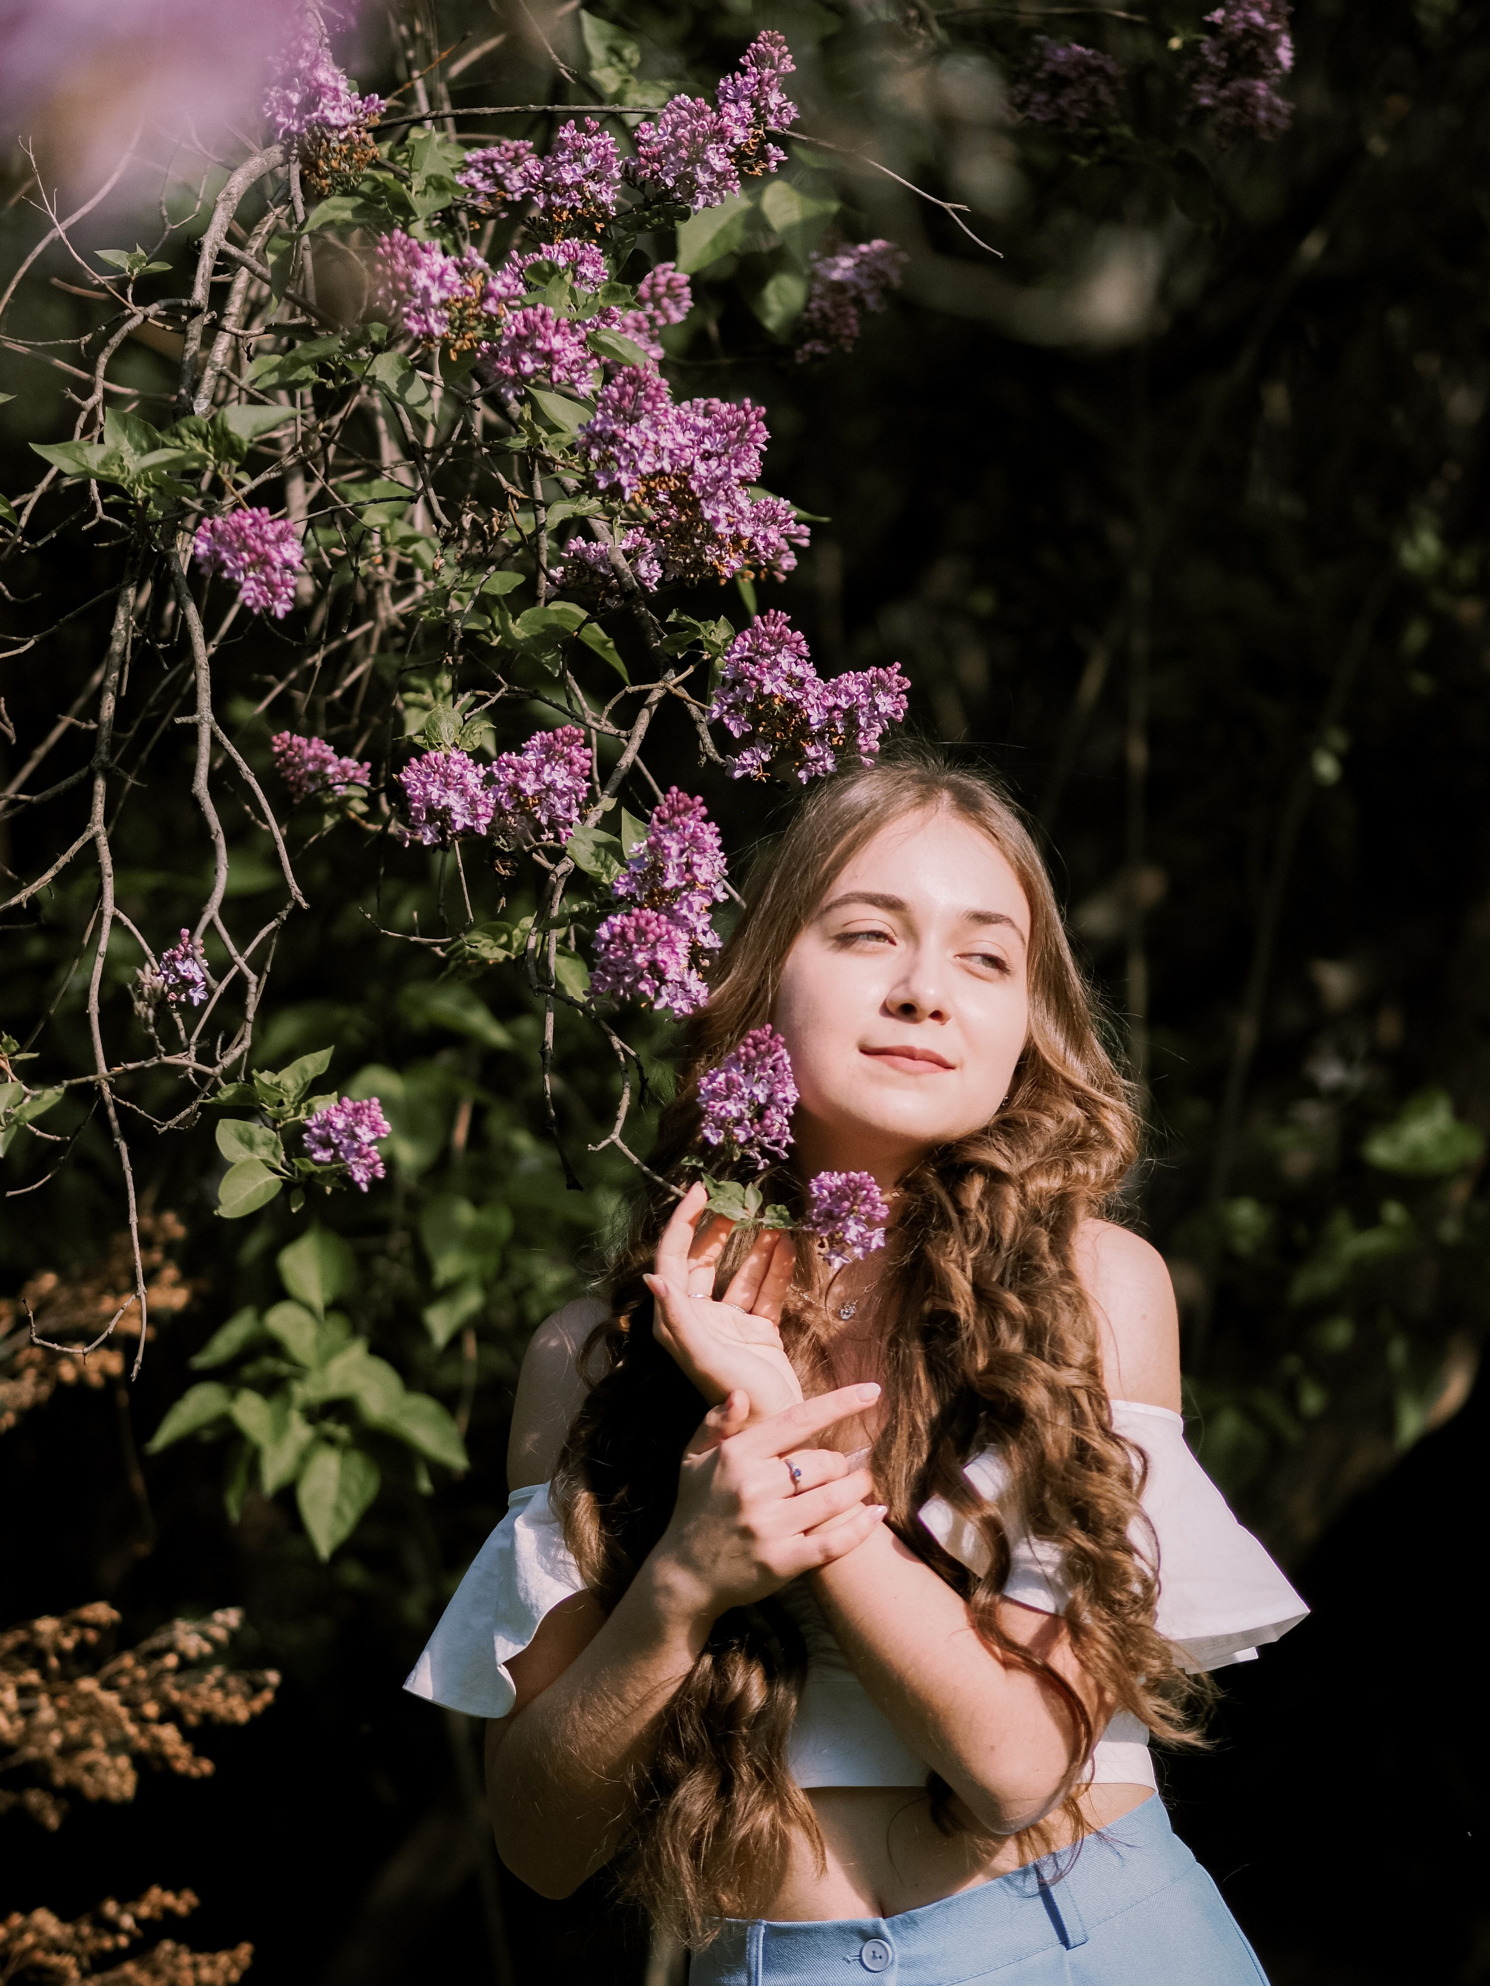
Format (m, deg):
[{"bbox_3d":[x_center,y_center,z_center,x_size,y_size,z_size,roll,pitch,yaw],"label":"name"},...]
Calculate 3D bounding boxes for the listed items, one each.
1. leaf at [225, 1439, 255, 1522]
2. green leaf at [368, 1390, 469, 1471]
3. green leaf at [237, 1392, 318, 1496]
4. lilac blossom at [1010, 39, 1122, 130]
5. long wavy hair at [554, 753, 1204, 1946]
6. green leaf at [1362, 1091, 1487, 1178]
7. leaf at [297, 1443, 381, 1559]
[{"bbox_3d":[-0.317,0.306,5.420,0.022,0.055,0.025,3,-10,30],"label":"leaf"},{"bbox_3d":[-0.205,0.275,5.400,0.070,0.040,0.030,32,-15,1],"label":"green leaf"},{"bbox_3d":[-0.293,0.283,5.400,0.048,0.063,0.030,6,-15,1],"label":"green leaf"},{"bbox_3d":[0.190,-0.539,5.100,0.066,0.054,0.056,0,0,0],"label":"lilac blossom"},{"bbox_3d":[0.072,0.193,4.650,0.340,0.640,0.270,0,0,-12],"label":"long wavy hair"},{"bbox_3d":[0.488,0.101,6.200,0.085,0.060,0.040,0,-12,0],"label":"green leaf"},{"bbox_3d":[-0.255,0.319,5.400,0.050,0.071,0.022,6,-15,1],"label":"leaf"}]

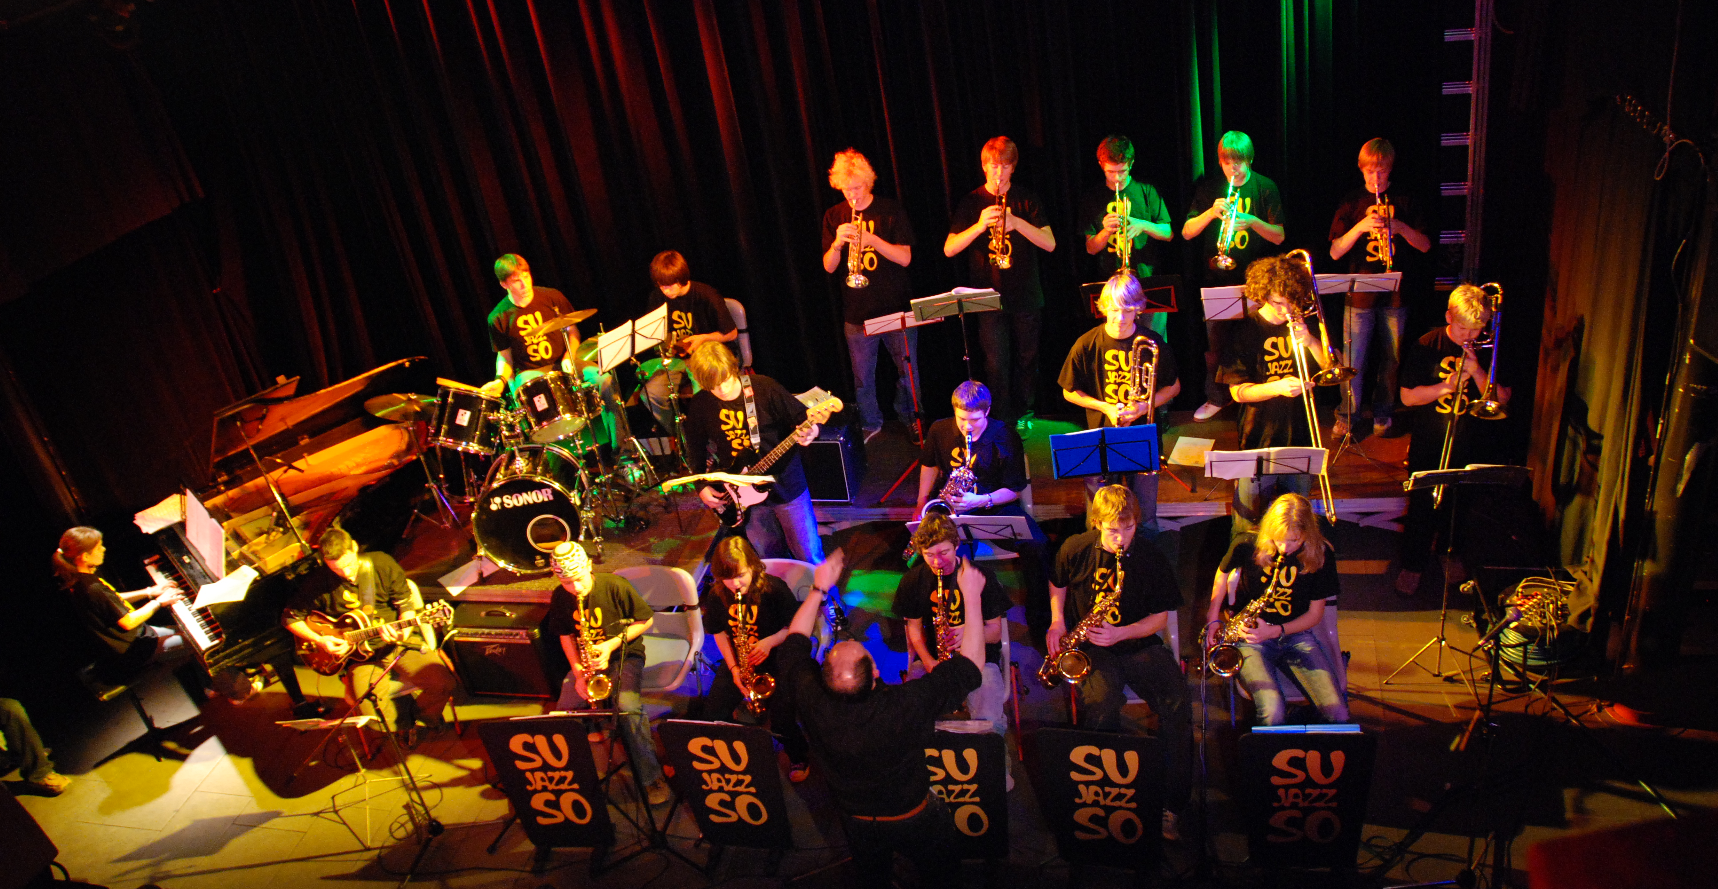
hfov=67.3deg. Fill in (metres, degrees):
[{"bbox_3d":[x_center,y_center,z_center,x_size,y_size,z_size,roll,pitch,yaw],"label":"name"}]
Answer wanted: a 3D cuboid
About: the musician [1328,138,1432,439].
[{"bbox_3d":[2.828,-0.819,7.111,0.550,1.740,0.450,0,32,18],"label":"musician"}]

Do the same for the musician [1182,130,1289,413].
[{"bbox_3d":[2.059,-0.857,7.056,0.580,1.680,0.450,1,30,20],"label":"musician"}]

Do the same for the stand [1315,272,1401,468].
[{"bbox_3d":[2.709,-0.421,7.082,0.470,1.130,0.420,-2,31,14],"label":"stand"}]

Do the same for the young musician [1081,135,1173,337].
[{"bbox_3d":[1.492,-0.851,7.173,0.520,1.760,0.450,1,34,20],"label":"young musician"}]

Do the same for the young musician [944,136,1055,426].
[{"bbox_3d":[0.840,-0.839,7.336,0.590,1.800,0.450,-4,33,13],"label":"young musician"}]

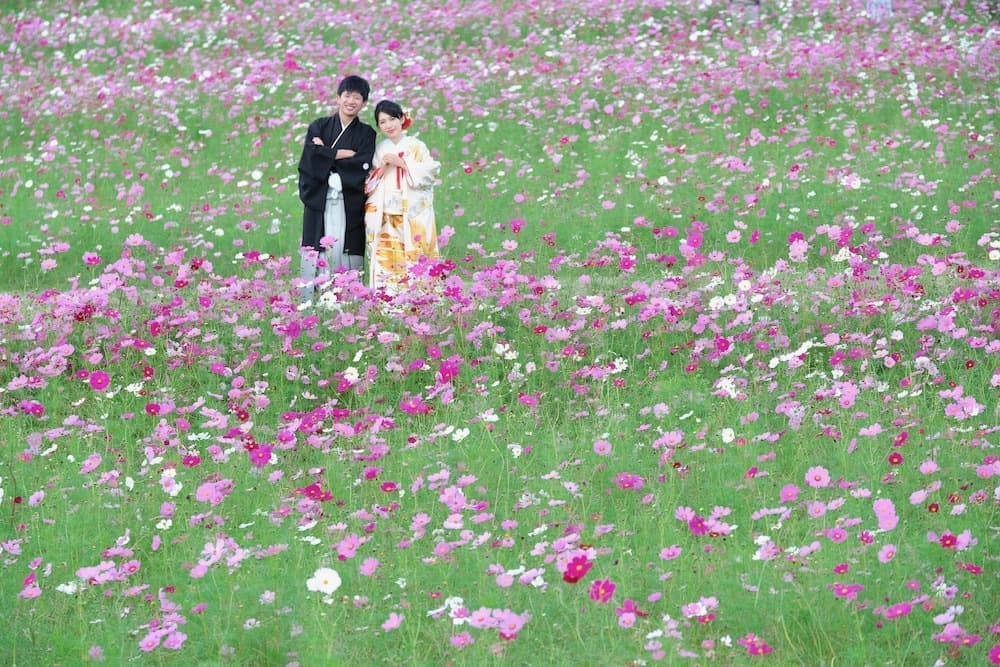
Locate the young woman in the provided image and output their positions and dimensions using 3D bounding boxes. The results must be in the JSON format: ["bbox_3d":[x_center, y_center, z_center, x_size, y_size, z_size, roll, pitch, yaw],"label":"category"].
[{"bbox_3d":[-0.660,-0.813,39.500,0.515,1.530,0.430,1,4,7],"label":"young woman"}]

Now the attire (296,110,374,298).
[{"bbox_3d":[-1.100,-0.765,39.500,0.528,1.449,0.420,0,4,0],"label":"attire"}]

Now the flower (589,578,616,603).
[{"bbox_3d":[0.348,0.877,19.900,0.092,0.085,0.035,0,-11,0],"label":"flower"}]

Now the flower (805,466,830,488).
[{"bbox_3d":[1.226,0.555,22.500,0.098,0.085,0.035,0,-17,0],"label":"flower"}]

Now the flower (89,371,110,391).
[{"bbox_3d":[-1.785,0.211,26.000,0.094,0.087,0.035,0,-9,-3],"label":"flower"}]

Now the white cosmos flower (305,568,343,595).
[{"bbox_3d":[-0.589,0.831,19.600,0.116,0.092,0.035,0,-17,0],"label":"white cosmos flower"}]

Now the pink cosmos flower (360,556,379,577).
[{"bbox_3d":[-0.461,0.825,20.700,0.067,0.067,0.035,0,-11,-6],"label":"pink cosmos flower"}]

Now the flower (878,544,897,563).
[{"bbox_3d":[1.387,0.789,20.900,0.066,0.066,0.035,2,-15,20],"label":"flower"}]

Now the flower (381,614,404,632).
[{"bbox_3d":[-0.356,0.955,19.300,0.079,0.065,0.040,0,-22,-6],"label":"flower"}]

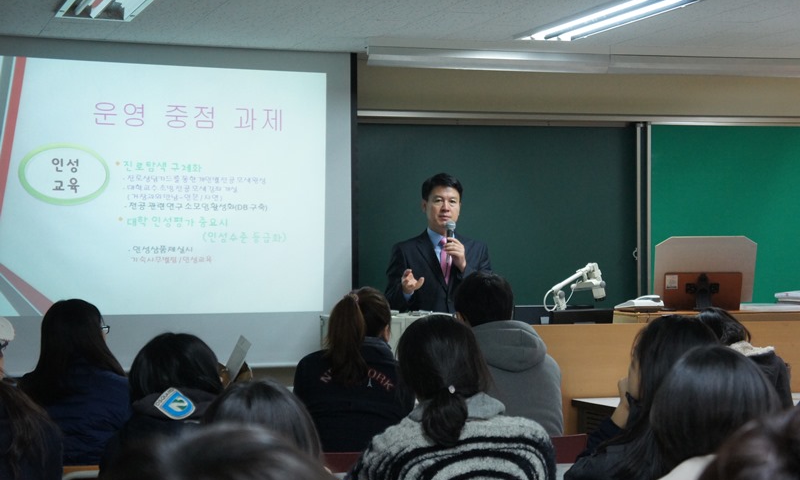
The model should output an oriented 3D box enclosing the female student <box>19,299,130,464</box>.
[{"bbox_3d":[-1.010,0.790,4.630,0.460,1.220,0.720,-1,0,-6],"label":"female student"}]

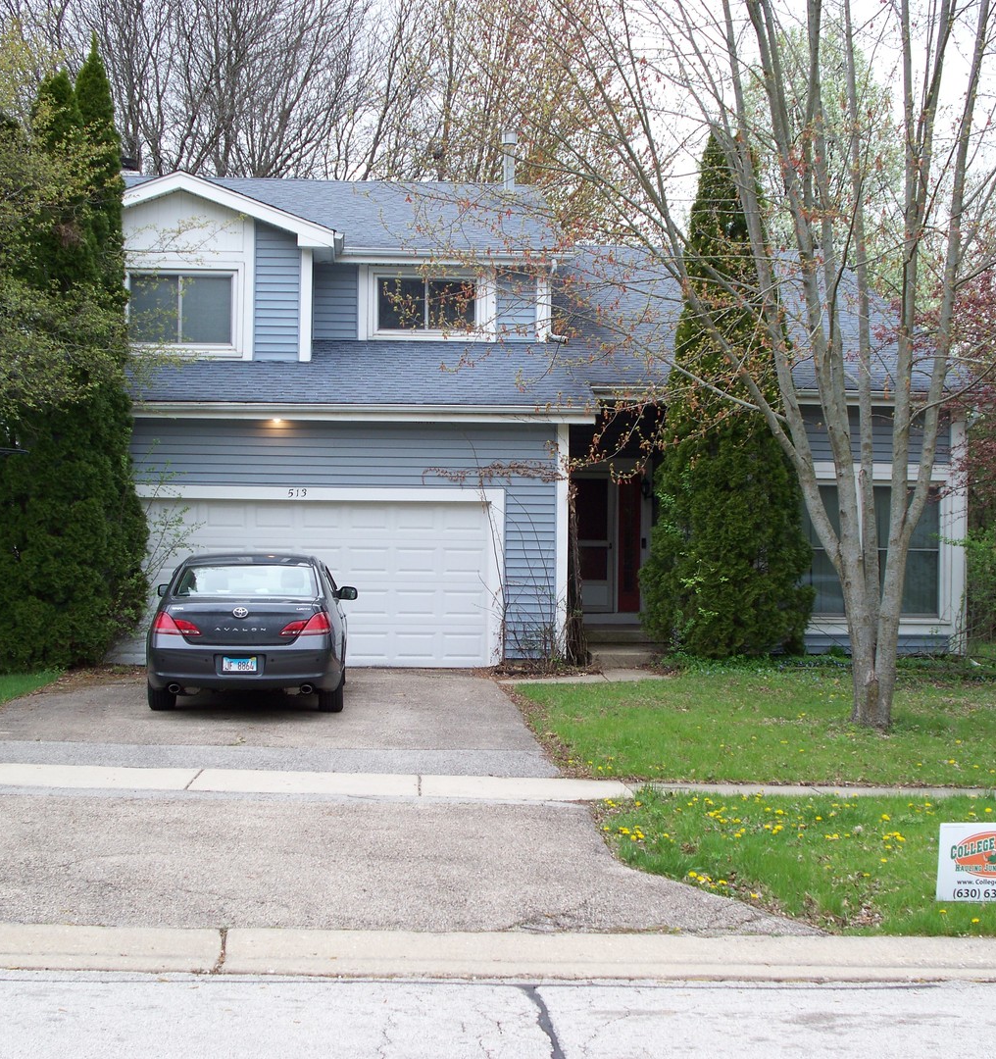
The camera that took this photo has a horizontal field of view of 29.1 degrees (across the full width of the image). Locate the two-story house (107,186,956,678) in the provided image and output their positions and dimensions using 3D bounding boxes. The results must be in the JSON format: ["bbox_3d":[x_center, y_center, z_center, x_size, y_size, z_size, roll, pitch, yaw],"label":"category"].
[{"bbox_3d":[-0.040,-1.950,30.200,12.200,7.700,12.000,1,-1,-3],"label":"two-story house"}]

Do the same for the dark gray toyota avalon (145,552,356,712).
[{"bbox_3d":[-2.420,0.965,19.300,1.920,1.480,5.000,1,-1,-4],"label":"dark gray toyota avalon"}]

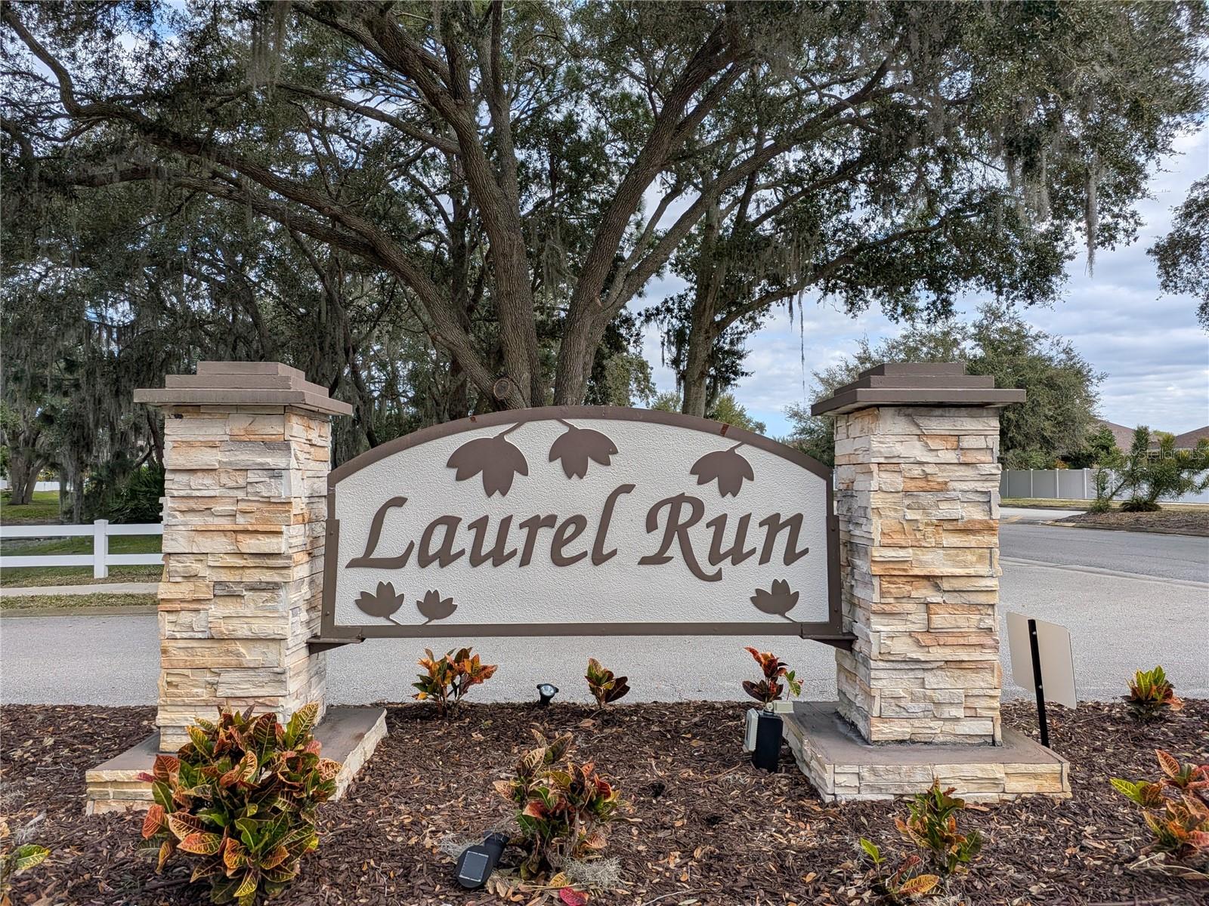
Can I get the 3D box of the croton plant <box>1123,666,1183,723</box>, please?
[{"bbox_3d":[2.590,1.130,3.950,0.280,0.255,0.260,0,-2,0],"label":"croton plant"}]

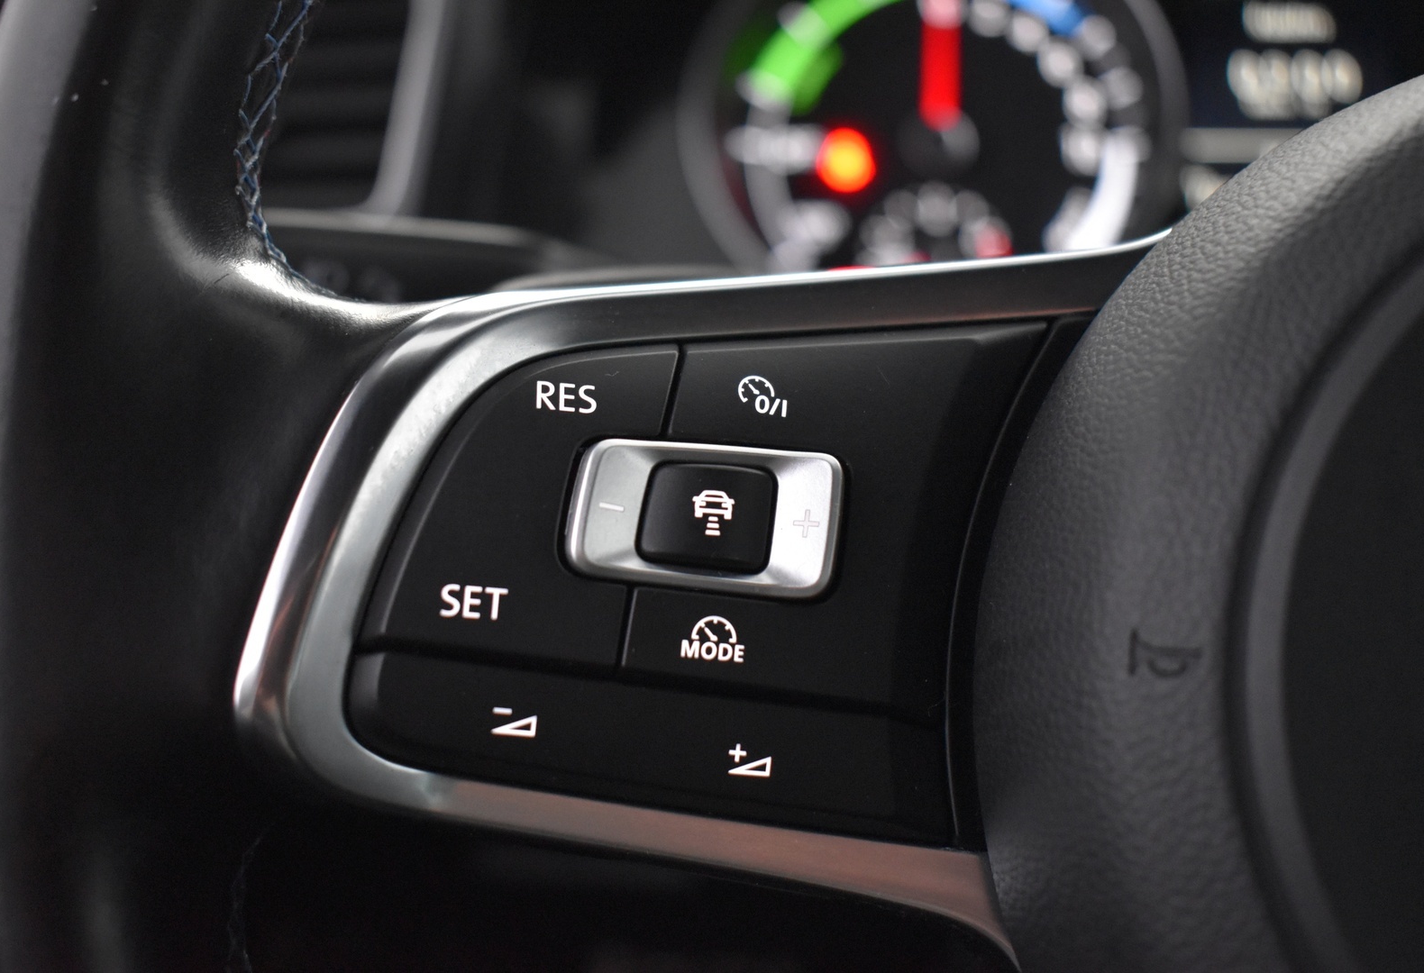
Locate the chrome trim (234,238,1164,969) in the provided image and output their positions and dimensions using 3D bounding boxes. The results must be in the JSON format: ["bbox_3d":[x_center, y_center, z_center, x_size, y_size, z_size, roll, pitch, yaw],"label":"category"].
[{"bbox_3d":[-0.001,0.011,0.191,0.098,0.081,0.022,5,-7,8],"label":"chrome trim"}]

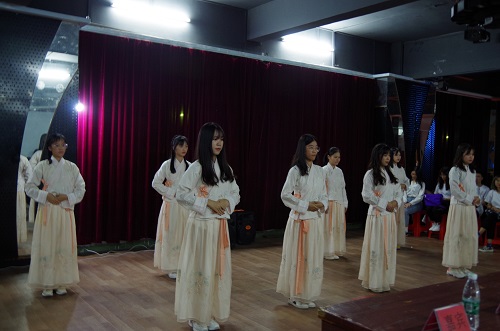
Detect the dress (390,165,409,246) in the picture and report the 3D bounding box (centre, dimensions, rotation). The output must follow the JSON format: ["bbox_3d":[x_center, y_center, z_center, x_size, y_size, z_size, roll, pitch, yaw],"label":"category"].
[{"bbox_3d":[2.386,0.644,8.112,0.480,1.323,0.400,1,1,-35],"label":"dress"}]

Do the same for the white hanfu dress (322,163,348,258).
[{"bbox_3d":[1.207,0.625,7.169,0.480,1.306,0.400,1,1,-31],"label":"white hanfu dress"}]

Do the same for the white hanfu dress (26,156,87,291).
[{"bbox_3d":[-1.893,0.526,4.866,0.550,1.248,0.430,1,1,-33],"label":"white hanfu dress"}]

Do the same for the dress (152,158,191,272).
[{"bbox_3d":[-0.887,0.547,5.824,0.500,1.300,0.420,1,0,-34],"label":"dress"}]

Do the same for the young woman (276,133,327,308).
[{"bbox_3d":[0.500,0.514,4.738,0.550,1.623,0.440,1,1,-41],"label":"young woman"}]

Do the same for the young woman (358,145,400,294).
[{"bbox_3d":[1.385,0.543,5.336,0.470,1.570,0.400,1,0,-34],"label":"young woman"}]

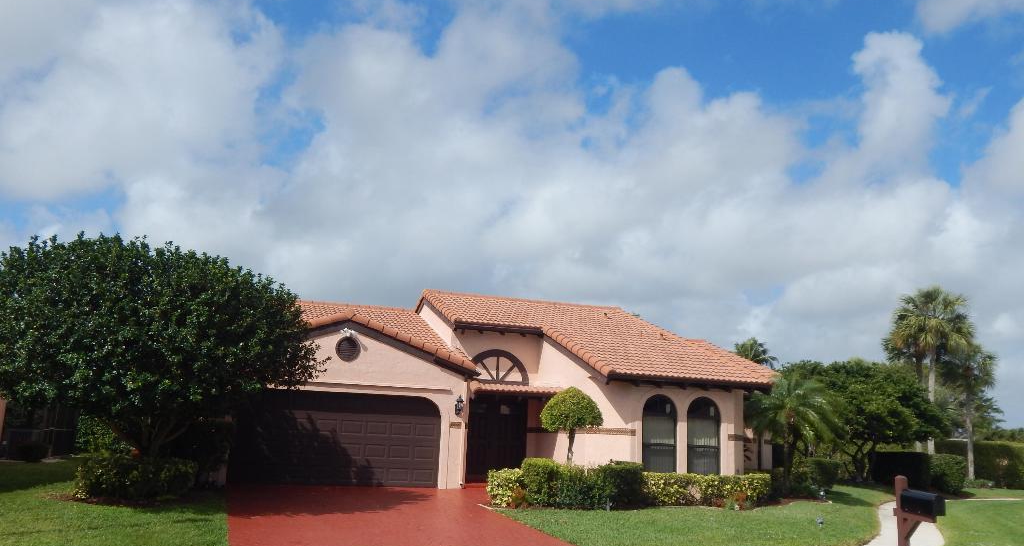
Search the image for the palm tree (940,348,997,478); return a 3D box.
[{"bbox_3d":[23.147,7.175,42.000,2.900,7.100,2.900,6,-12,-16],"label":"palm tree"}]

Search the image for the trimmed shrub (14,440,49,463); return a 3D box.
[{"bbox_3d":[-14.213,5.280,24.500,1.000,0.700,0.950,6,-12,-16],"label":"trimmed shrub"}]

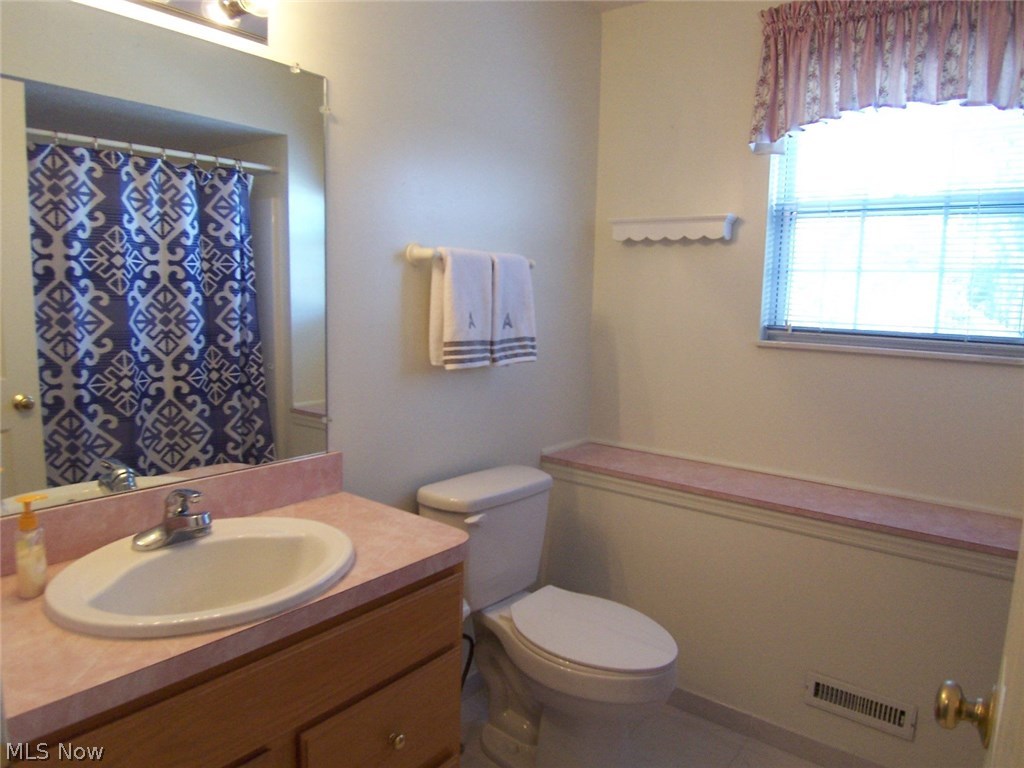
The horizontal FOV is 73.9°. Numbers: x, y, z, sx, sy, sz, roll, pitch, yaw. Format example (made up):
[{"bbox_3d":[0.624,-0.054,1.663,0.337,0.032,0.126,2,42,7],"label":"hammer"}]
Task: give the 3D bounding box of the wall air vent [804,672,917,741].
[{"bbox_3d":[0.974,0.896,1.905,0.275,0.099,0.018,7,9,38],"label":"wall air vent"}]

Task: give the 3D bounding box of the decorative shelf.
[{"bbox_3d":[0.555,-0.548,2.426,0.457,0.085,0.078,7,9,38],"label":"decorative shelf"}]

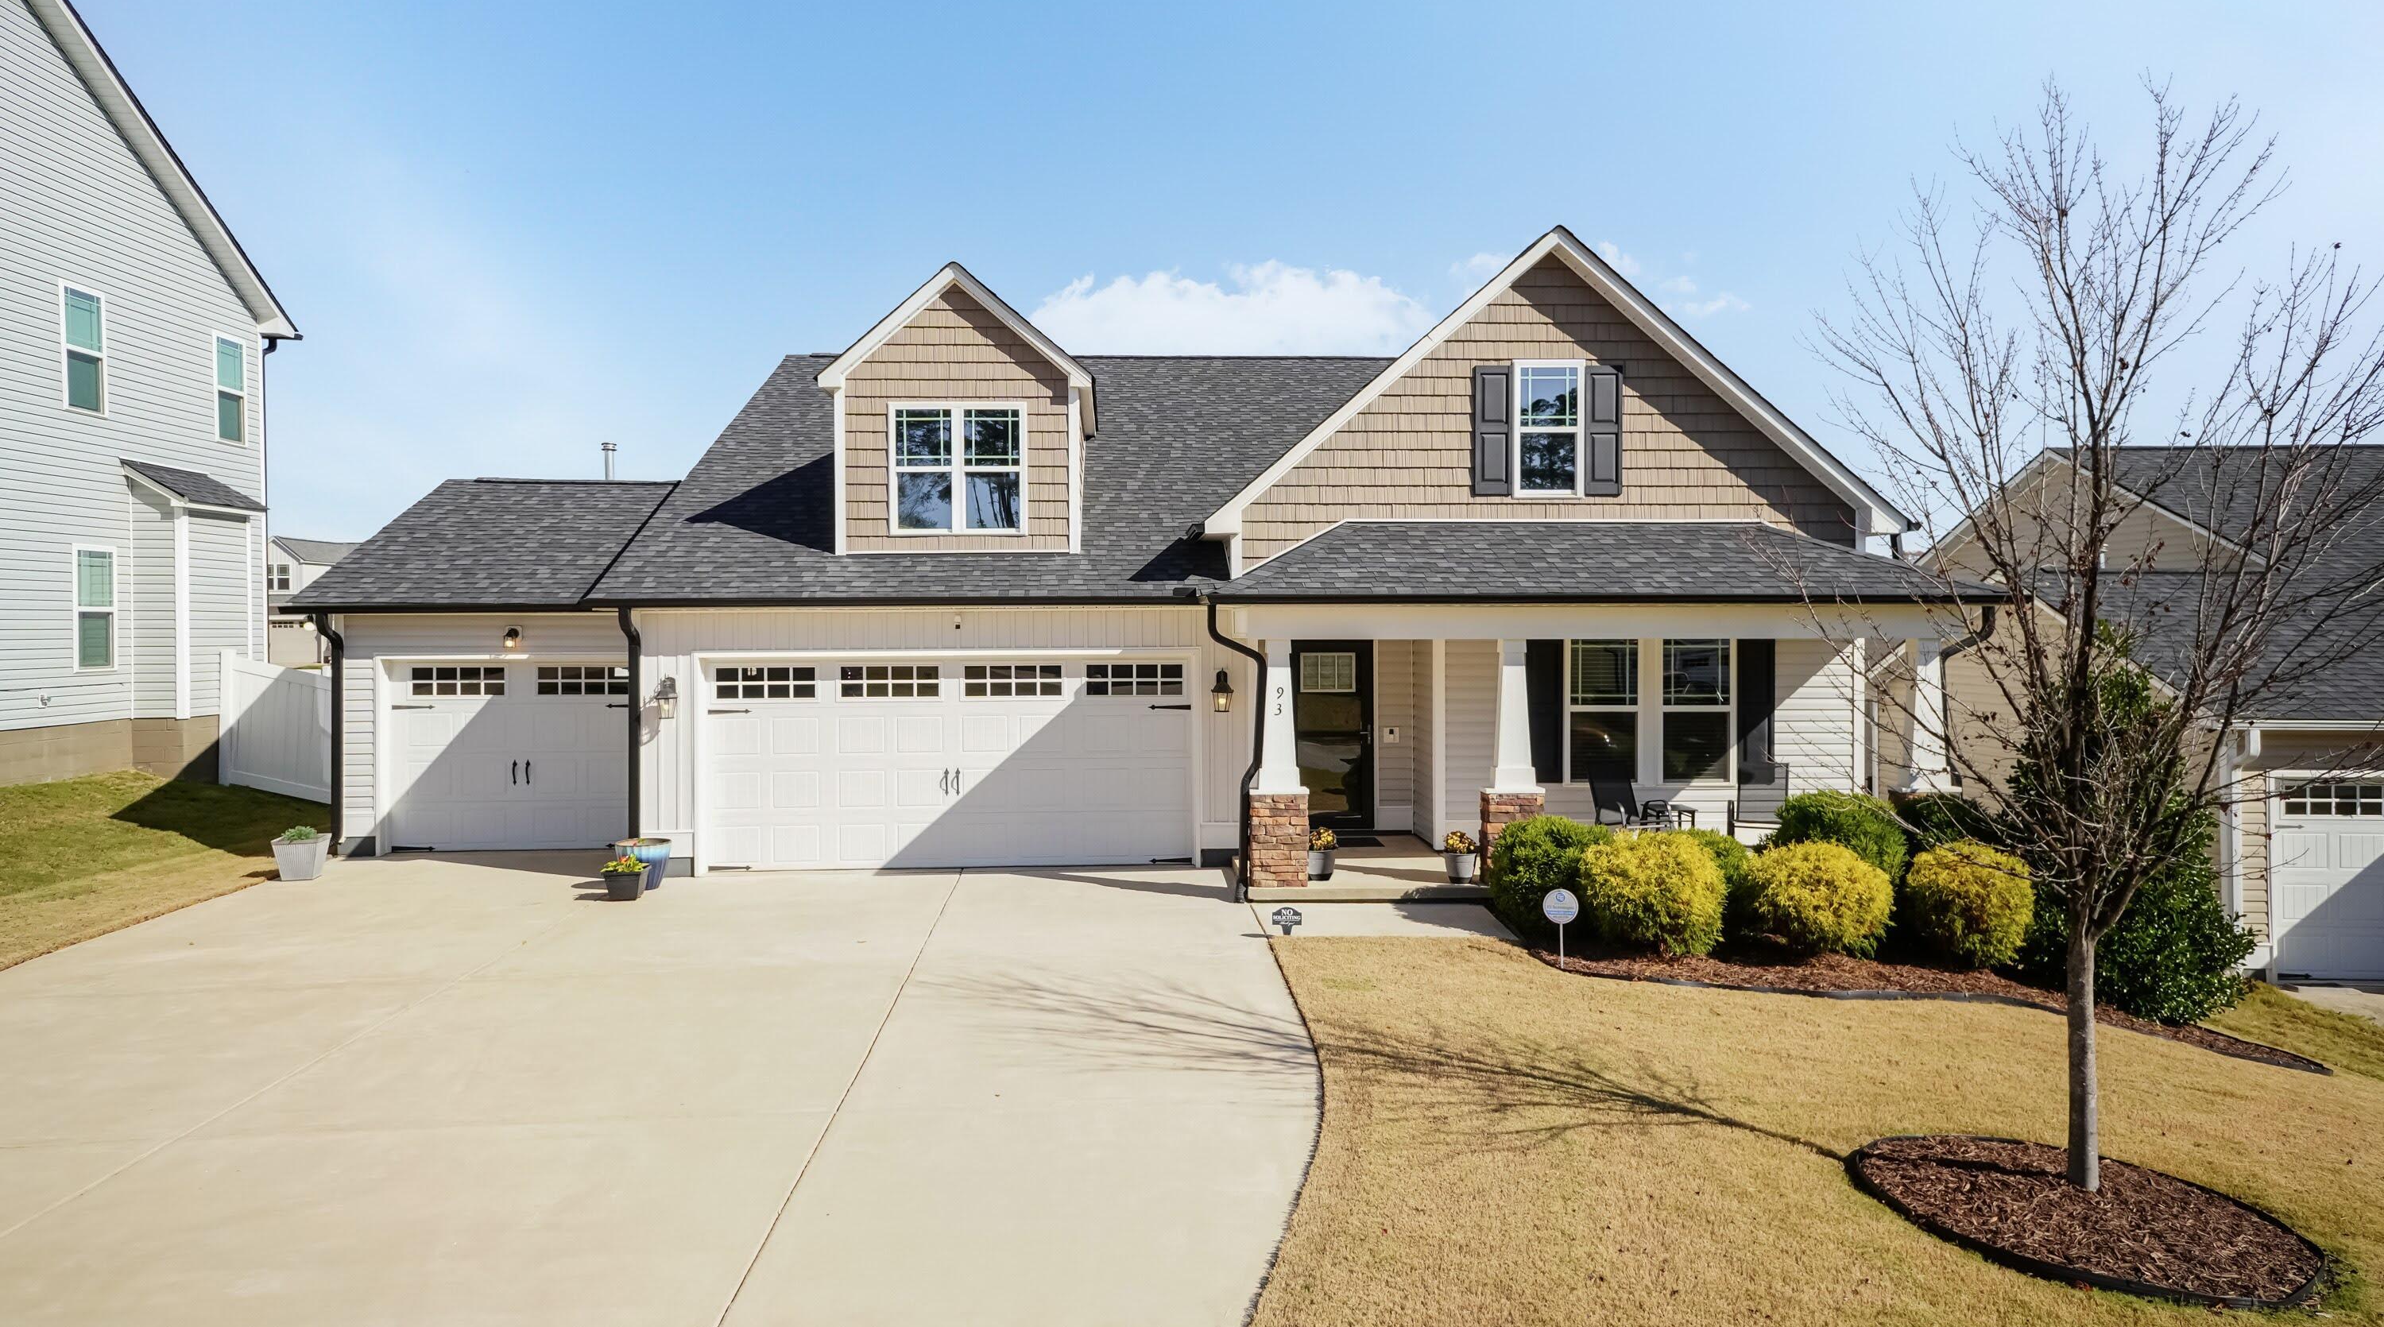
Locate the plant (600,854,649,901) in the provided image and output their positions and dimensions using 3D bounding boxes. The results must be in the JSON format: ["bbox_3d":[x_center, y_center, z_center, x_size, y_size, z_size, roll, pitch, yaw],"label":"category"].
[{"bbox_3d":[-5.160,1.945,14.500,0.360,0.390,0.350,0,0,-3],"label":"plant"}]

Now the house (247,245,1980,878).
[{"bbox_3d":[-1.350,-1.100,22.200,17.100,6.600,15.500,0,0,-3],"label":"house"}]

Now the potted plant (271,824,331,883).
[{"bbox_3d":[-8.780,1.860,15.700,0.440,0.490,0.430,0,0,-8],"label":"potted plant"}]

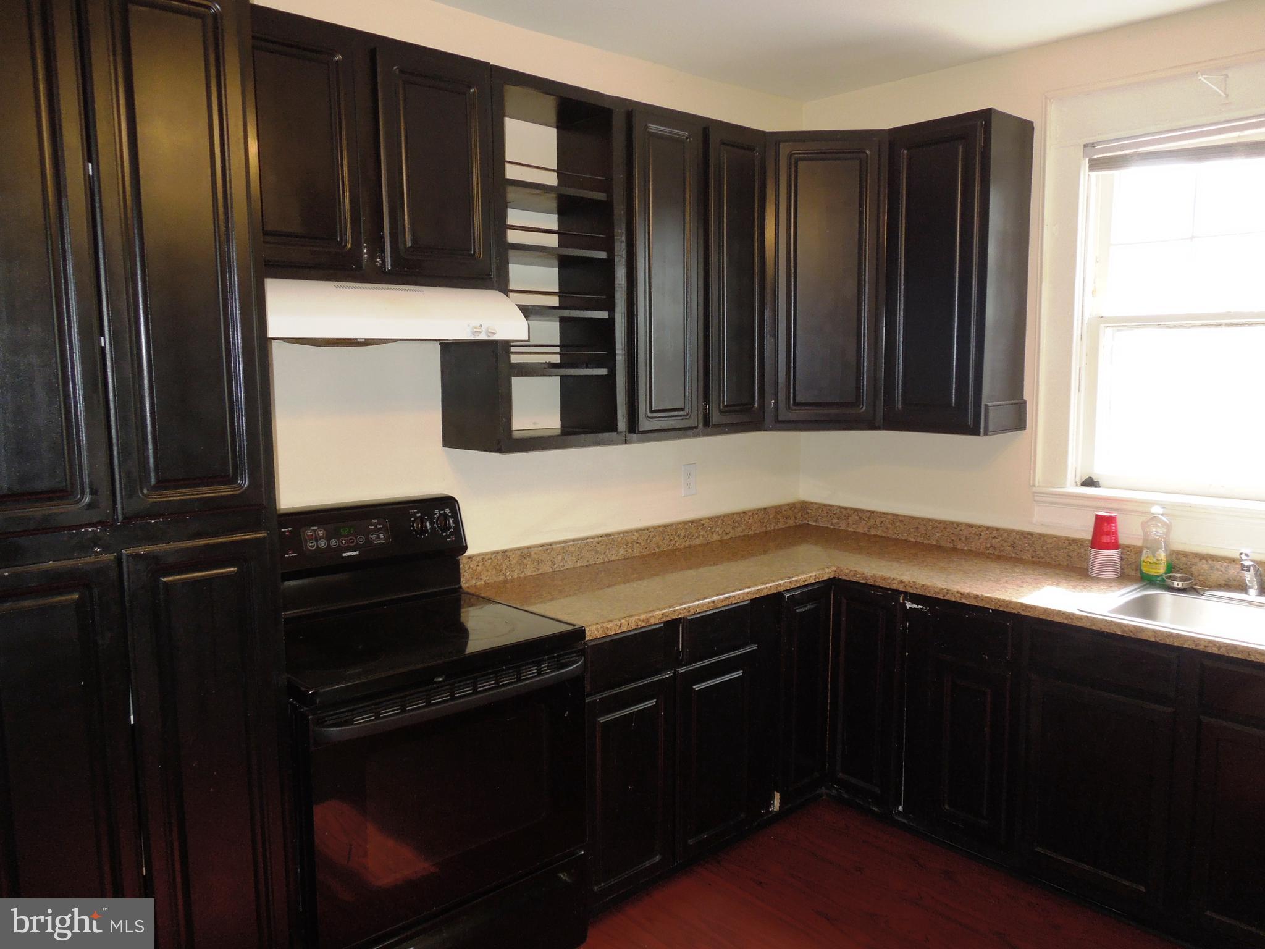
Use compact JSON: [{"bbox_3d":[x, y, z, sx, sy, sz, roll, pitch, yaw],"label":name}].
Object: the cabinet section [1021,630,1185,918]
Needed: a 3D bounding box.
[{"bbox_3d":[1.531,0.791,2.767,0.618,0.775,0.425,-6,9,-41],"label":"cabinet section"}]

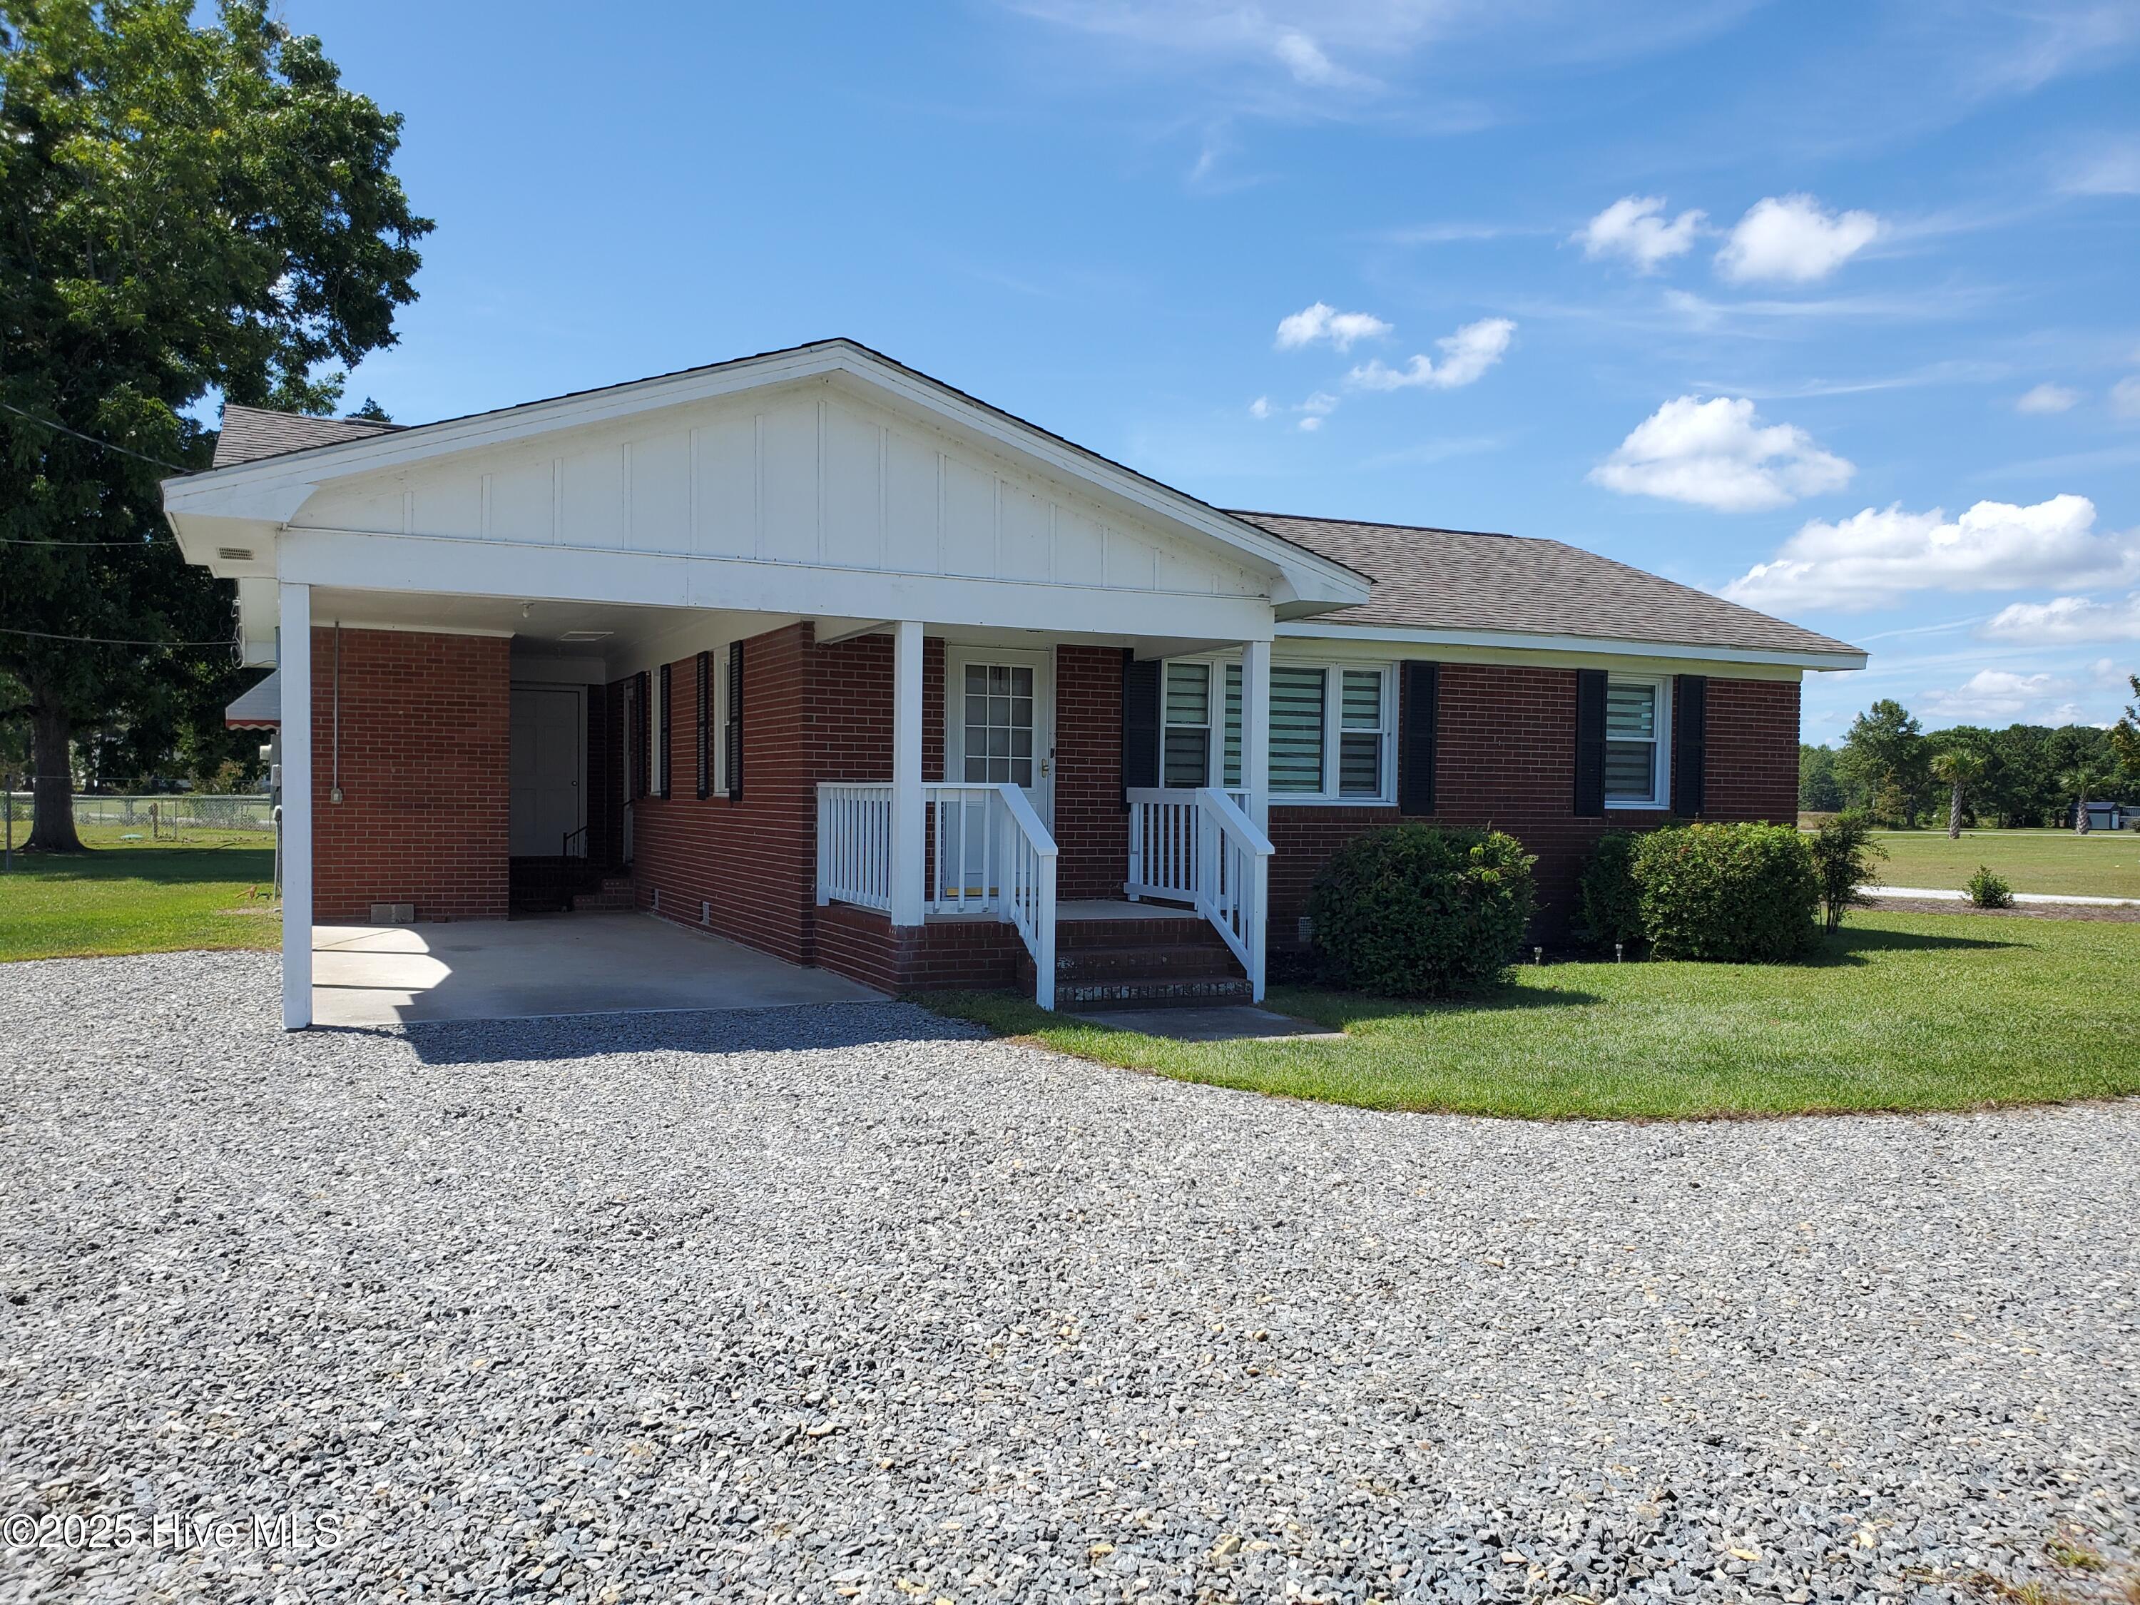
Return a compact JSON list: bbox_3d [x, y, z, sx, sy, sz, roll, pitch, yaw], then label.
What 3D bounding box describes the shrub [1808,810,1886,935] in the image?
[{"bbox_3d":[8.050,0.729,16.680,0.867,1.301,0.867,1,0,-26],"label":"shrub"}]

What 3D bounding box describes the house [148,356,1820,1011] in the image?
[{"bbox_3d":[-0.374,-1.068,16.810,15.160,4.690,11.340,1,0,-26],"label":"house"}]

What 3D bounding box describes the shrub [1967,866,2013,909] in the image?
[{"bbox_3d":[12.089,1.109,21.113,0.615,0.571,0.615,1,0,-26],"label":"shrub"}]

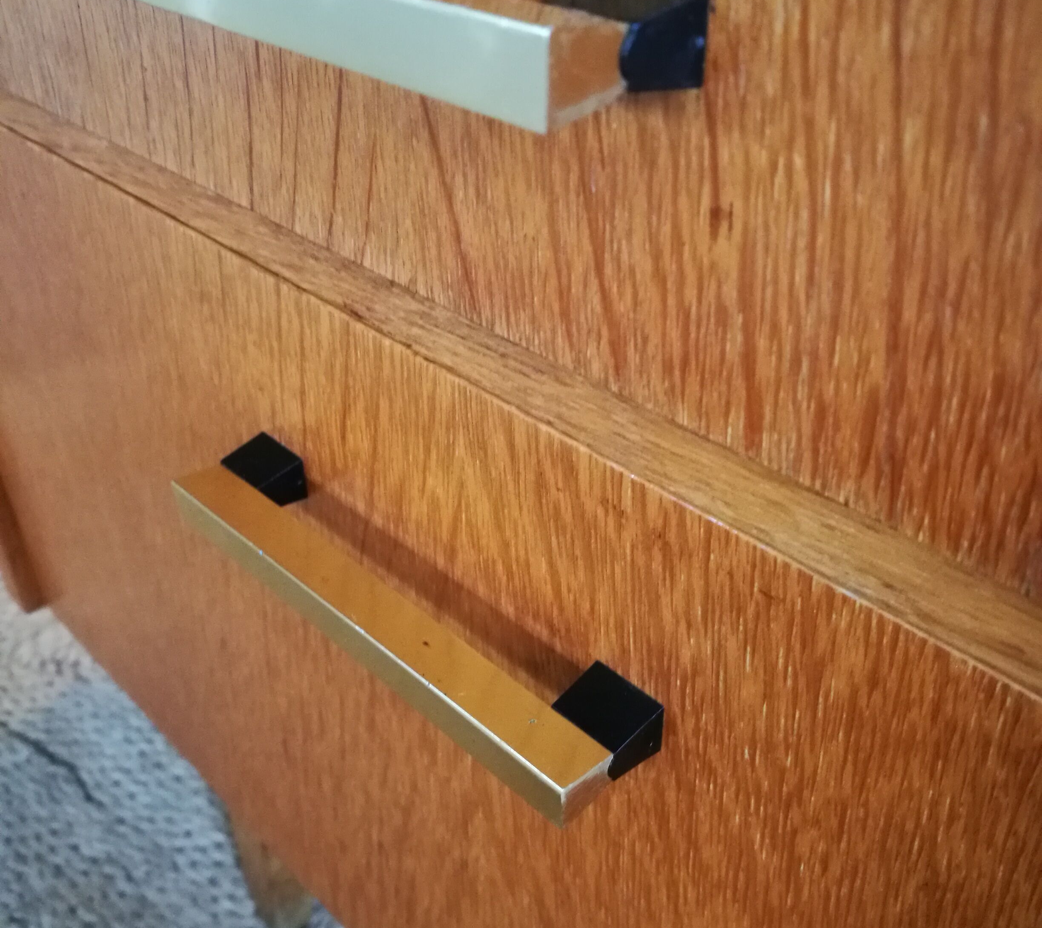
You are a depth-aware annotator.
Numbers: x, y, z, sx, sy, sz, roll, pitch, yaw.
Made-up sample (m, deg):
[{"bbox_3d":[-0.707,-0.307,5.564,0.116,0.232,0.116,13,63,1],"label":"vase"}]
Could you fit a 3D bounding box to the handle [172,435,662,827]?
[{"bbox_3d":[-0.025,0.026,0.205,0.113,0.011,0.024,30,46,35],"label":"handle"}]

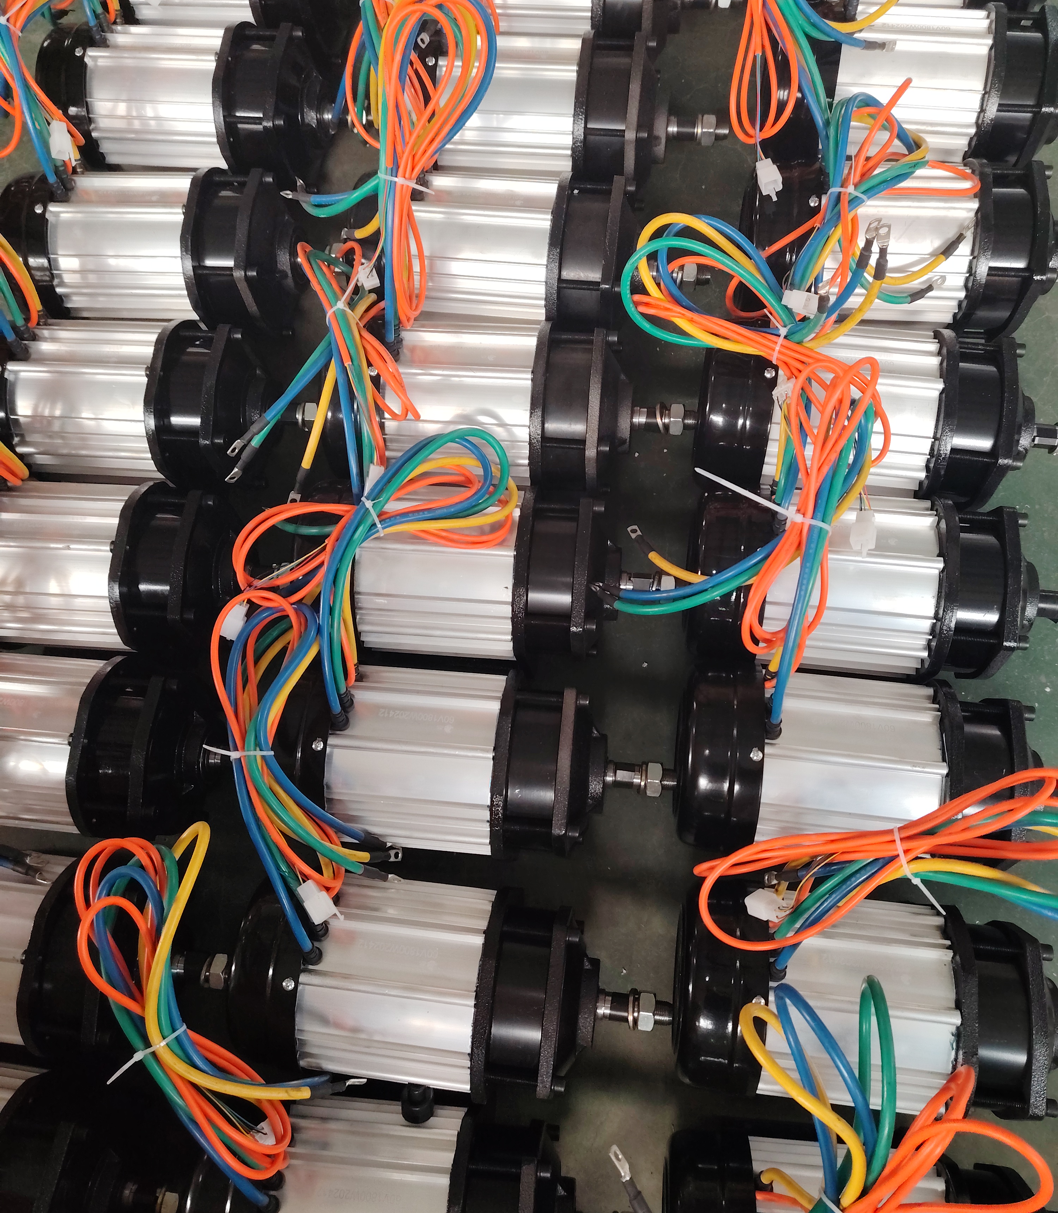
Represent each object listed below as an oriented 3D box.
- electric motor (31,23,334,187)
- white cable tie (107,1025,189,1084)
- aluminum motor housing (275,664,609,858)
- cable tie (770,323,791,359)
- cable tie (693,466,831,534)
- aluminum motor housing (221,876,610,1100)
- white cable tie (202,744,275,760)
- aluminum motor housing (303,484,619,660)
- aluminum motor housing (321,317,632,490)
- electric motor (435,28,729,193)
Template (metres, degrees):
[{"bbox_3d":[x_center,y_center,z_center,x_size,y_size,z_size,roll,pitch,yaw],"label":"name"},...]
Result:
[{"bbox_3d":[-0.325,-0.485,0.956,0.262,0.150,0.150,4,75,4],"label":"electric motor"},{"bbox_3d":[-0.246,0.289,0.630,0.059,0.028,0.006,-35,76,-6],"label":"white cable tie"},{"bbox_3d":[-0.070,0.123,0.783,0.262,0.150,0.150,4,75,4],"label":"aluminum motor housing"},{"bbox_3d":[0.186,-0.194,0.726,0.009,0.016,0.032,18,77,9],"label":"cable tie"},{"bbox_3d":[0.164,-0.074,0.688,0.104,0.018,0.007,27,79,11],"label":"cable tie"},{"bbox_3d":[-0.076,0.266,0.694,0.246,0.140,0.142,5,76,6],"label":"aluminum motor housing"},{"bbox_3d":[-0.212,0.105,0.714,0.053,0.027,0.008,5,76,4],"label":"white cable tie"},{"bbox_3d":[-0.054,-0.030,0.823,0.262,0.150,0.150,4,75,4],"label":"aluminum motor housing"},{"bbox_3d":[-0.040,-0.179,0.861,0.262,0.150,0.150,4,75,4],"label":"aluminum motor housing"},{"bbox_3d":[-0.001,-0.465,0.935,0.262,0.150,0.150,5,76,4],"label":"electric motor"}]

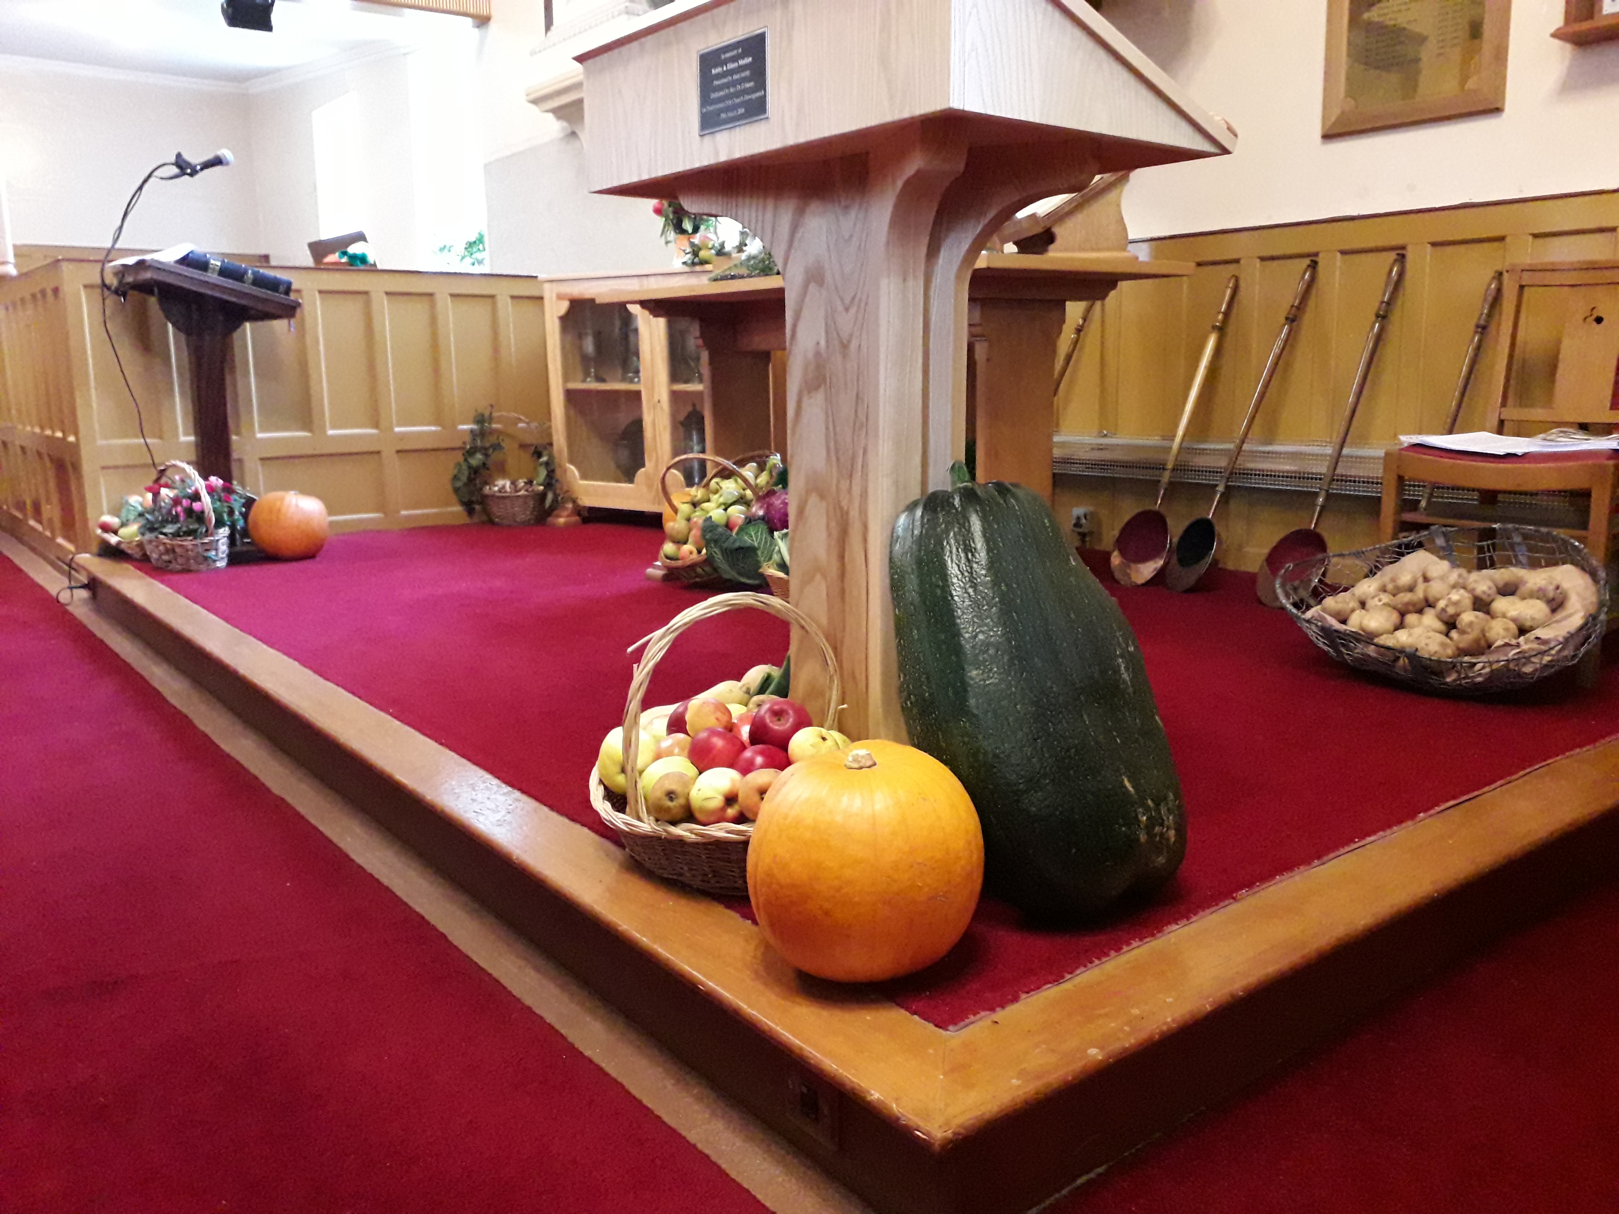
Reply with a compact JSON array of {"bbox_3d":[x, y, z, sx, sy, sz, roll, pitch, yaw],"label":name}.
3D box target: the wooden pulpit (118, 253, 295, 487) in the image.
[{"bbox_3d":[-2.103,-0.685,4.492,0.490,1.020,0.500,-8,13,-37],"label":"wooden pulpit"}]

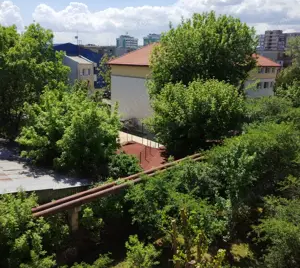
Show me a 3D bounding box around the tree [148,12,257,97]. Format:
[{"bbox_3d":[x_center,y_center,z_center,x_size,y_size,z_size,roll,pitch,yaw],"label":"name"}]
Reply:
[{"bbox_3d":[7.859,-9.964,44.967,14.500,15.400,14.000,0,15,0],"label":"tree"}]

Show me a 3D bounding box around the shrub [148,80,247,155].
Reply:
[{"bbox_3d":[6.260,-2.433,41.331,11.800,10.400,11.000,0,15,0],"label":"shrub"}]

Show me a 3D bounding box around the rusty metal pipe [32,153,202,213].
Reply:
[{"bbox_3d":[-1.359,3.981,28.172,19.340,0.320,0.320,-13,20,-40],"label":"rusty metal pipe"}]

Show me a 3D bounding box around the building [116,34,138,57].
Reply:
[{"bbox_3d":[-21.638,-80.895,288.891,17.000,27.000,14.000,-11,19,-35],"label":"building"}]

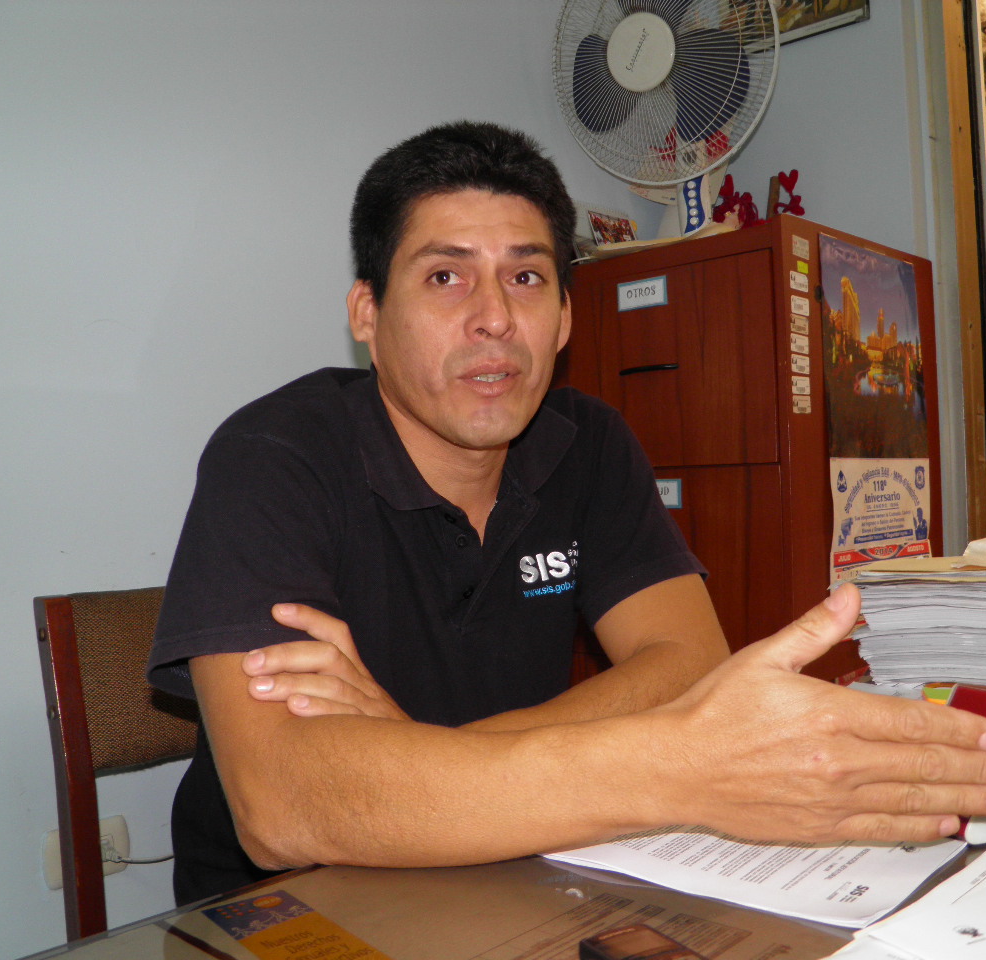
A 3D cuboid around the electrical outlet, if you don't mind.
[{"bbox_3d":[-0.550,0.504,1.400,0.116,0.078,0.014,-2,0,-42],"label":"electrical outlet"}]

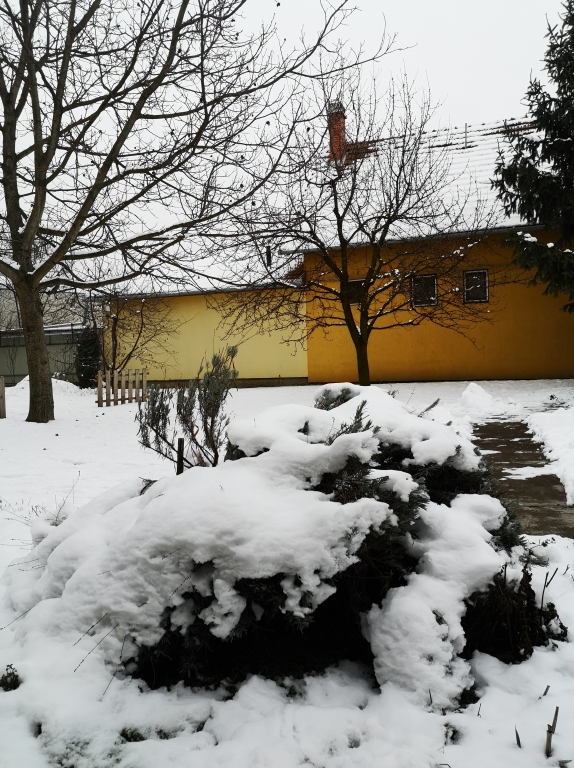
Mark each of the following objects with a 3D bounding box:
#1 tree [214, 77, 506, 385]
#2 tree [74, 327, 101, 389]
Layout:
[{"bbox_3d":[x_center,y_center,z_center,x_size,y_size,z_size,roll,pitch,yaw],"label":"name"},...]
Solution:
[{"bbox_3d":[1.694,-3.541,14.000,6.700,7.300,6.200,-2,2,0],"label":"tree"},{"bbox_3d":[-6.162,-0.803,18.500,0.860,1.950,0.860,-2,2,0],"label":"tree"}]

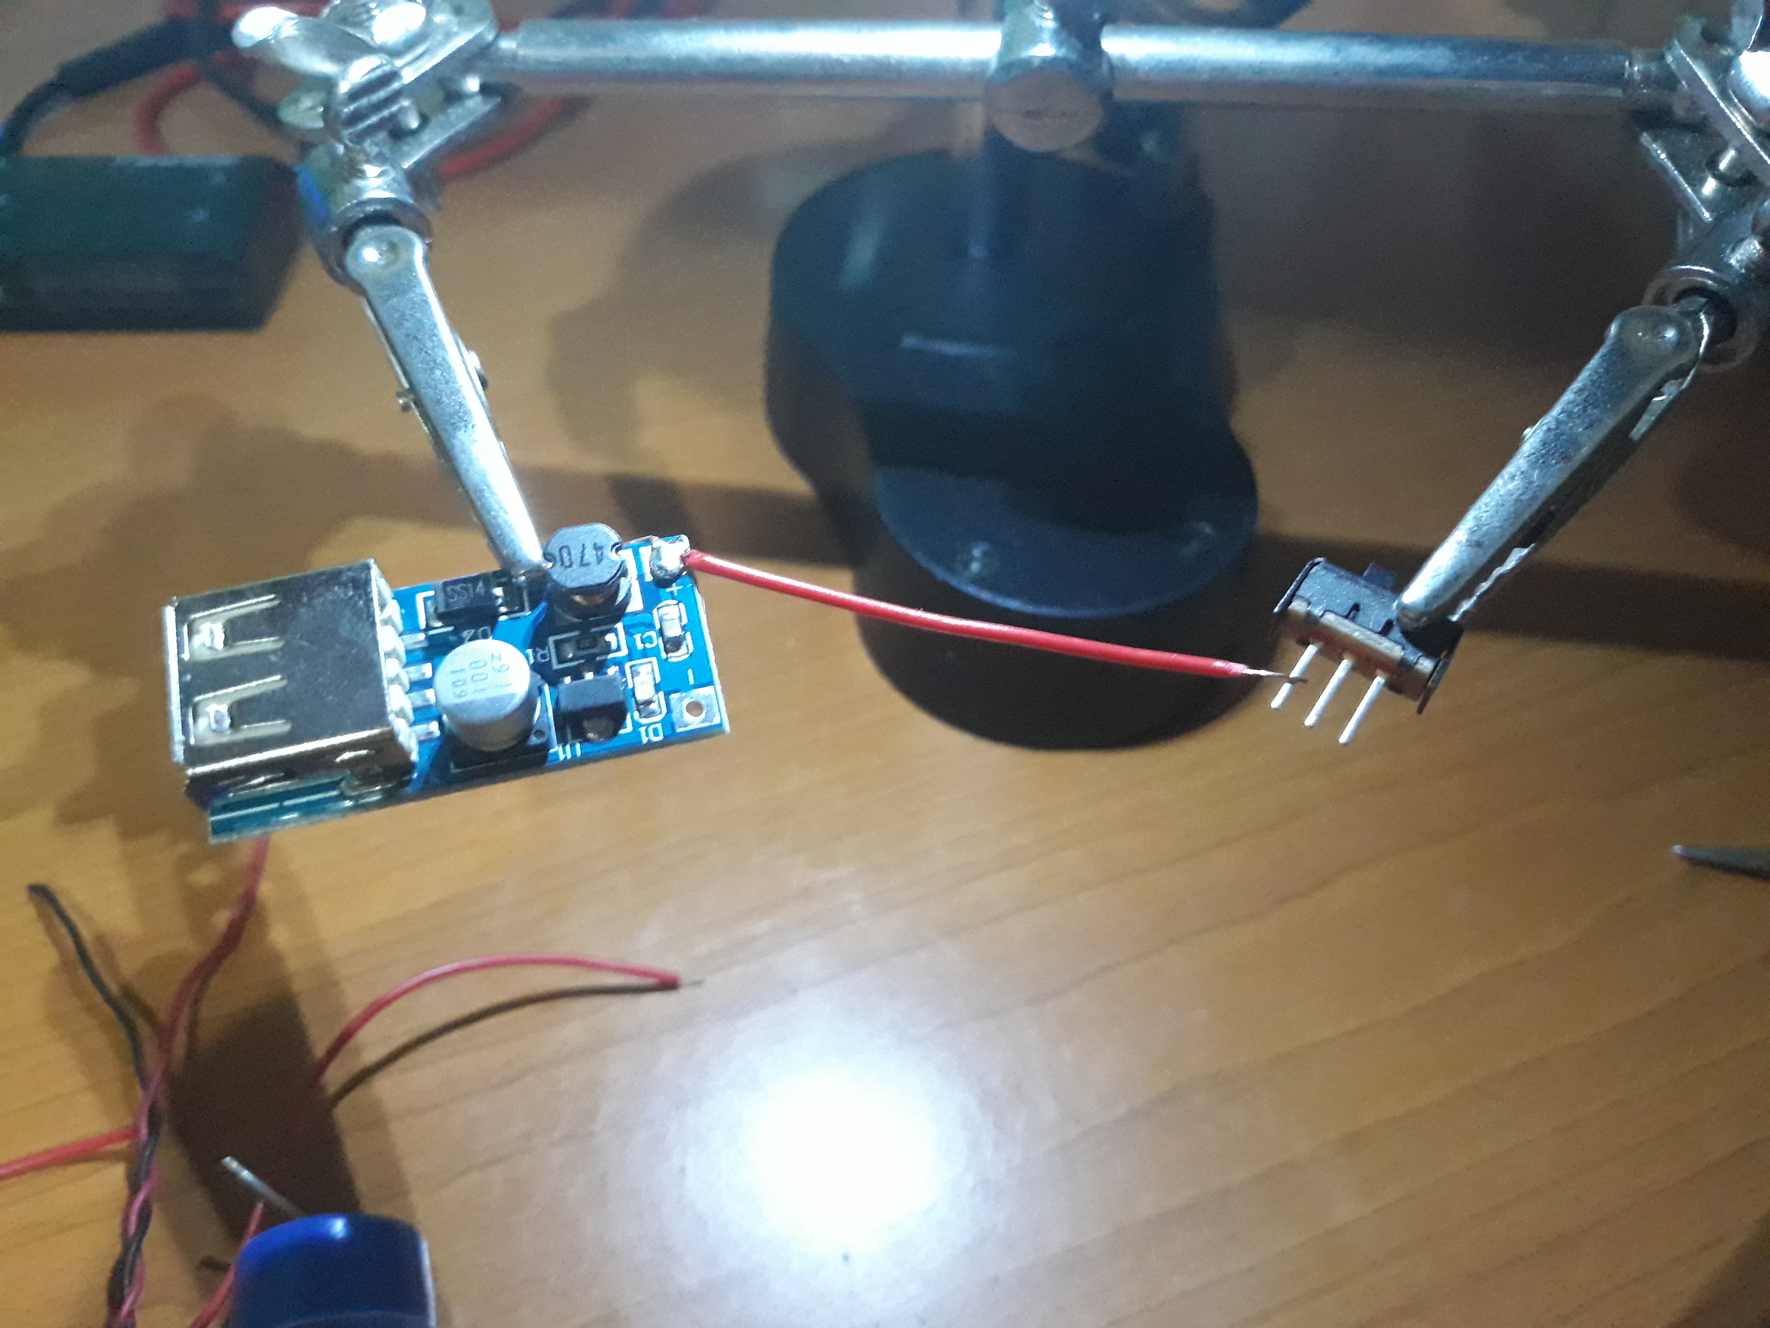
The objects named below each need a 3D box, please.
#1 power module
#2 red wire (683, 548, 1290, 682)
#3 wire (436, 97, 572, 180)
[{"bbox_3d":[-0.029,0.000,0.094,0.035,0.008,0.016,-12,63,-10],"label":"power module"},{"bbox_3d":[0.007,-0.003,0.100,0.045,0.003,0.002,11,49,2],"label":"red wire"},{"bbox_3d":[-0.075,-0.104,0.274,0.006,0.004,0.038,26,54,23],"label":"wire"}]

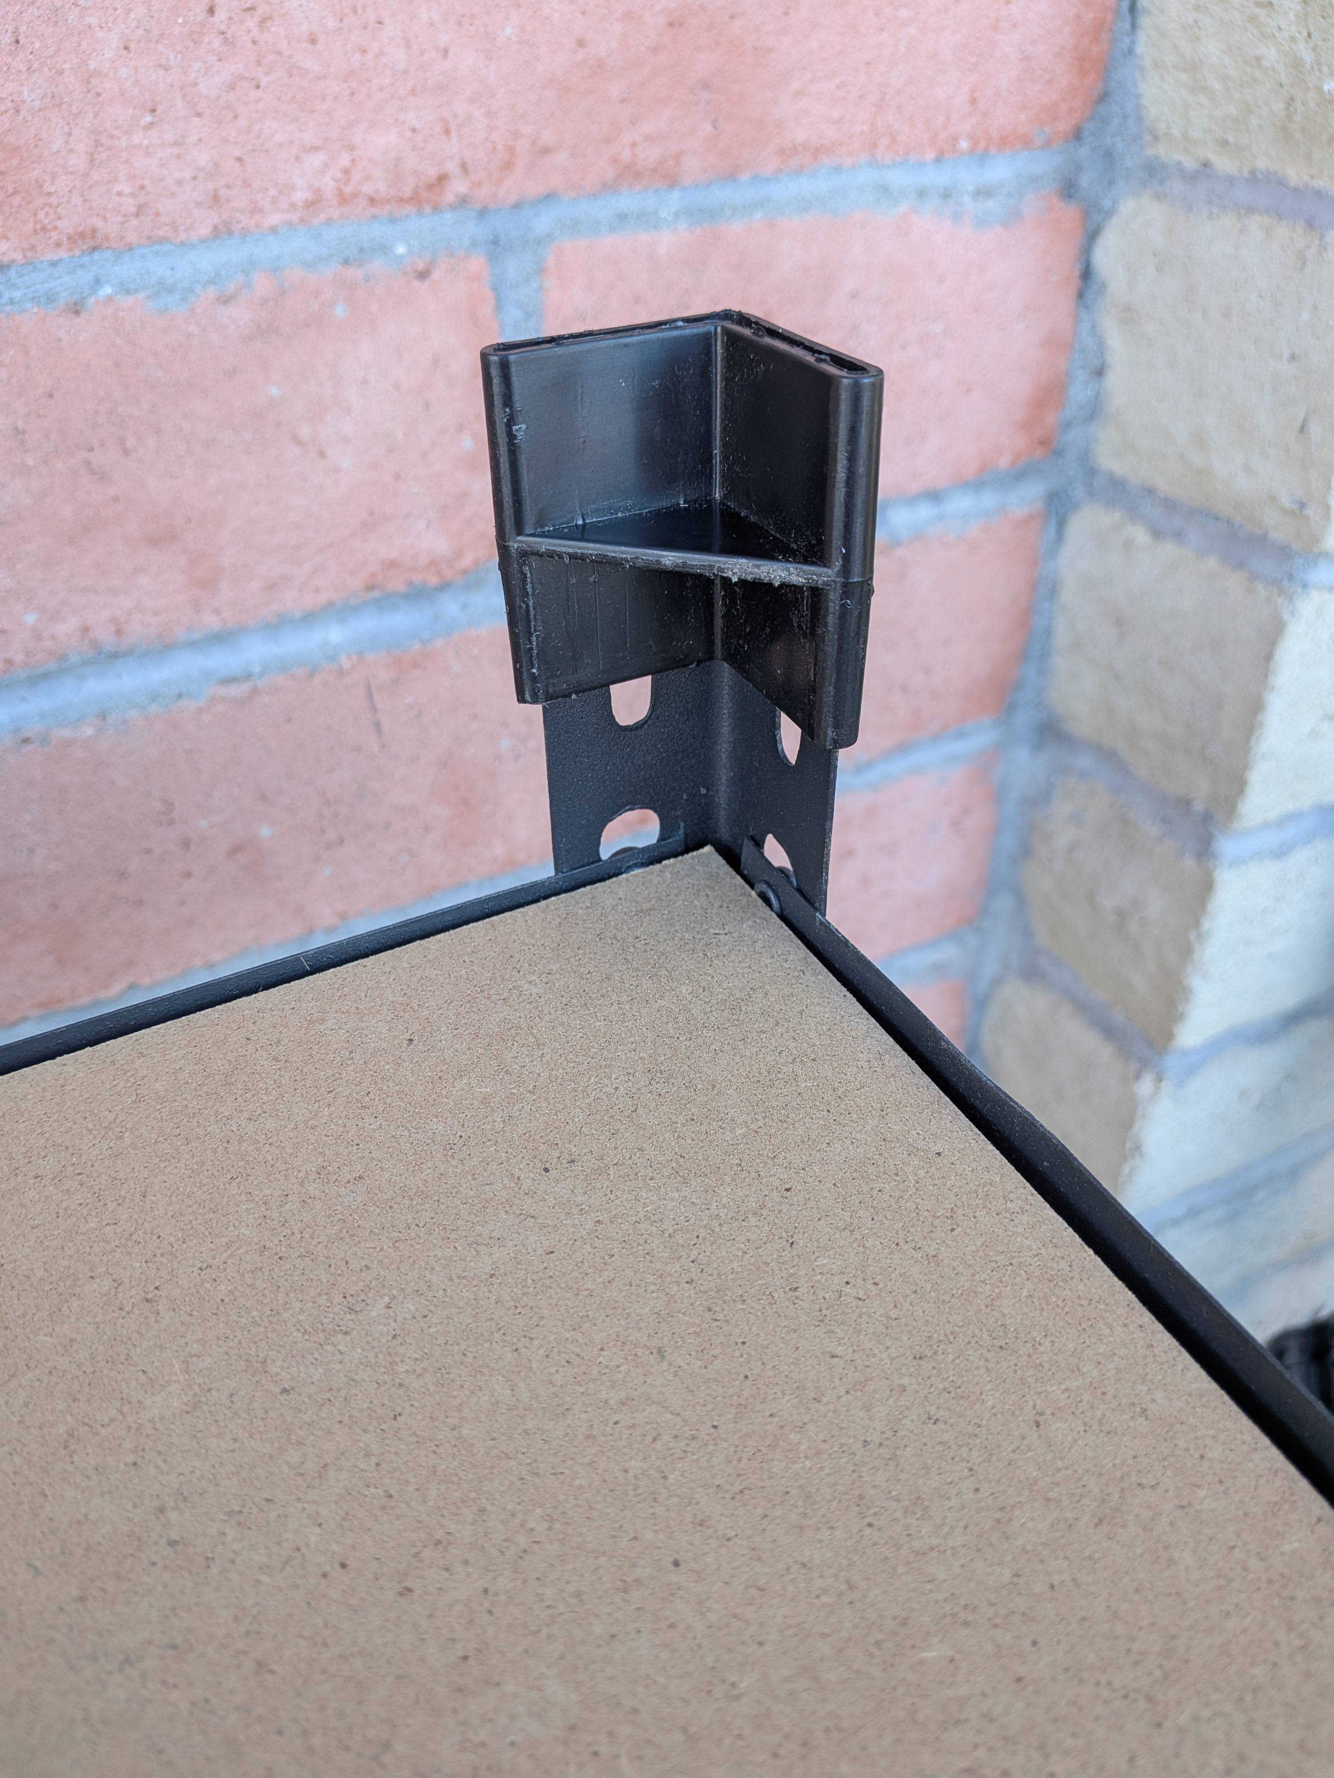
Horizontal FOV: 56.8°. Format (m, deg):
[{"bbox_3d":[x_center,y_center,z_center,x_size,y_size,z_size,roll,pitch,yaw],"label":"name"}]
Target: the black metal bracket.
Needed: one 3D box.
[{"bbox_3d":[0.002,-0.031,0.172,0.036,0.082,0.036,-18,40,-20],"label":"black metal bracket"}]

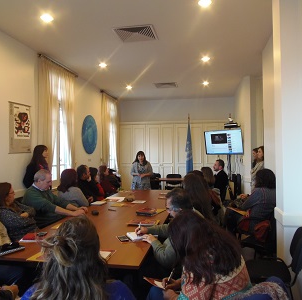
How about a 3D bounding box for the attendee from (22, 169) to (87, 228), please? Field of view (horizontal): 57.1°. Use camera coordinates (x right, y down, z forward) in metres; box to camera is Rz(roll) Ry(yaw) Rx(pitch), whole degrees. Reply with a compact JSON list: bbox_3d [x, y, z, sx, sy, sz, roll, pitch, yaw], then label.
[{"bbox_3d":[-1.180,0.930,3.430,0.850,1.300,0.560,0,0,7],"label":"attendee"}]

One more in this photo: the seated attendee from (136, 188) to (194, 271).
[{"bbox_3d":[0.230,0.960,2.470,0.800,1.200,0.560,0,0,5],"label":"seated attendee"}]

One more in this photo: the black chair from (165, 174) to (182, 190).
[{"bbox_3d":[0.730,1.190,8.650,0.530,0.820,0.550,0,0,10],"label":"black chair"}]

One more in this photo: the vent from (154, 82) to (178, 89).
[{"bbox_3d":[0.400,-1.730,7.450,0.590,0.060,0.590,0,0,10],"label":"vent"}]

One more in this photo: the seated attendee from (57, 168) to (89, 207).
[{"bbox_3d":[-1.100,0.930,4.080,0.720,1.280,0.500,0,0,-37],"label":"seated attendee"}]

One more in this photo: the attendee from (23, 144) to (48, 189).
[{"bbox_3d":[-1.940,0.745,4.750,0.400,1.660,0.460,0,0,-18],"label":"attendee"}]

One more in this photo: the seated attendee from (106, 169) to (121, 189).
[{"bbox_3d":[-0.820,0.980,6.200,0.650,1.200,0.500,0,0,-18],"label":"seated attendee"}]

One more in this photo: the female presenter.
[{"bbox_3d":[-0.200,0.800,6.200,0.500,1.580,0.340,0,0,3],"label":"female presenter"}]

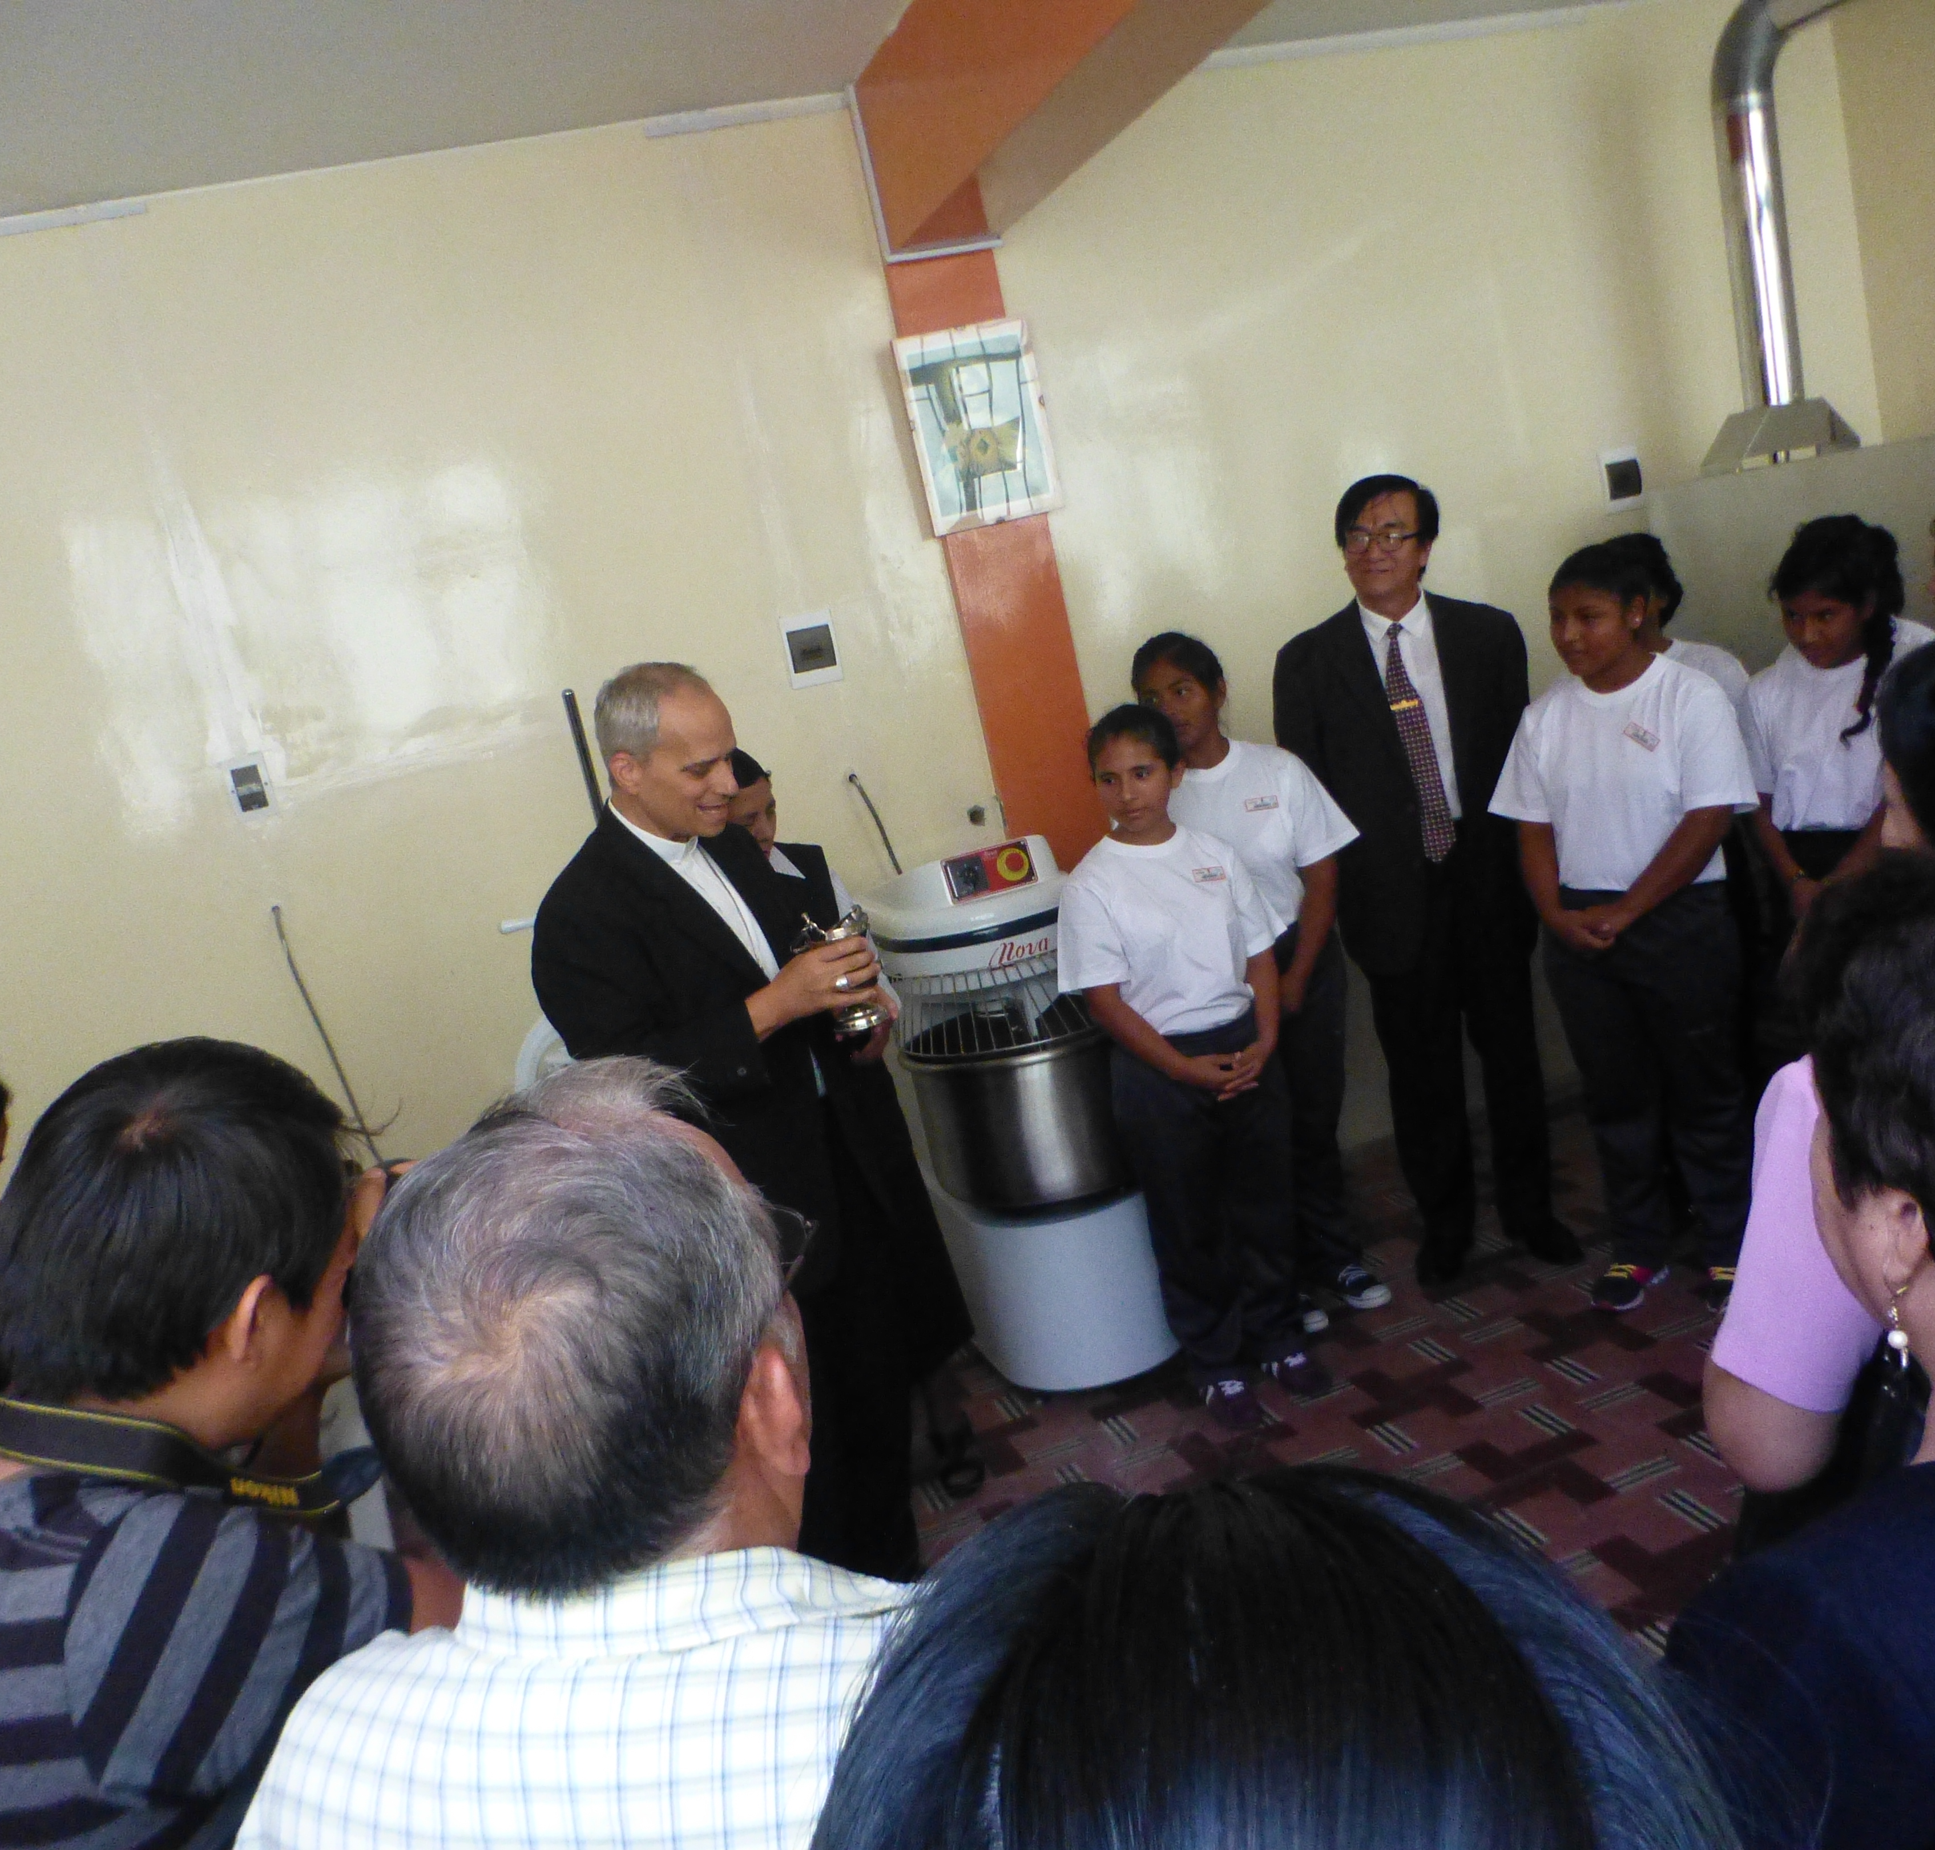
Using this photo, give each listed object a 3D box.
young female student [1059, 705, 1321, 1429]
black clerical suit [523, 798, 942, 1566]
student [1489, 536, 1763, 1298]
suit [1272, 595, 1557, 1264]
[{"bbox_3d":[0.440,0.270,3.290,0.410,1.390,0.290,-14,9,-8],"label":"young female student"},{"bbox_3d":[-0.330,0.466,2.730,0.390,1.370,0.480,-6,11,38],"label":"black clerical suit"},{"bbox_3d":[1.320,0.006,3.390,0.470,1.500,0.310,-5,12,41],"label":"student"},{"bbox_3d":[1.035,0.020,3.720,0.530,1.410,0.310,-9,9,19],"label":"suit"}]

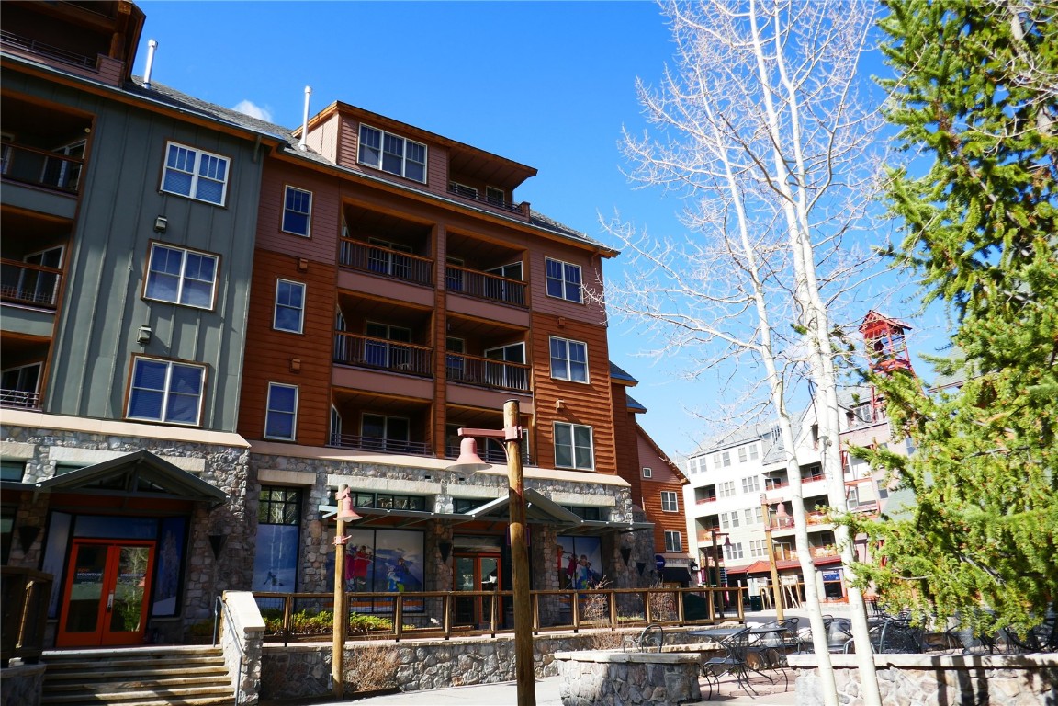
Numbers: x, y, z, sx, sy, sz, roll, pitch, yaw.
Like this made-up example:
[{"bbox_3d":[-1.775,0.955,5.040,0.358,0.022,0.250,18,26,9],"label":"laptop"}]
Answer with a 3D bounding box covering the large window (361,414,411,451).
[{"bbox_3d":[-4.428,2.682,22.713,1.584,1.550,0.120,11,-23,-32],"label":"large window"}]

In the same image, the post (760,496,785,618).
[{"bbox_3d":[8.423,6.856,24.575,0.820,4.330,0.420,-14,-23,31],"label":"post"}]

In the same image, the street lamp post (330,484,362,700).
[{"bbox_3d":[-3.731,4.767,14.986,0.570,4.220,0.950,6,-21,-21],"label":"street lamp post"}]

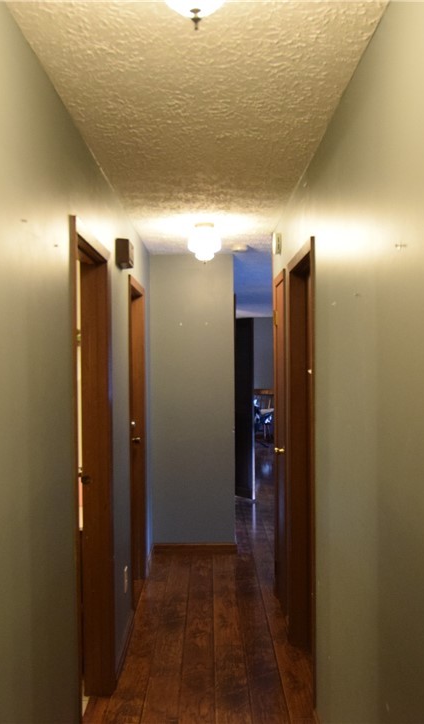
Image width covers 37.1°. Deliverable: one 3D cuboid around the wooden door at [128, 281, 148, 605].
[{"bbox_3d":[-0.532,0.510,4.220,0.100,2.080,0.740,-1,0,0],"label":"wooden door"}]

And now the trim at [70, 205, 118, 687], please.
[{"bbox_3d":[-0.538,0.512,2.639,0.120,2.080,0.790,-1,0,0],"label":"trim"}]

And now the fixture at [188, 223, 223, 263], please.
[{"bbox_3d":[-0.047,-0.772,4.129,0.220,0.250,0.220,-1,0,0],"label":"fixture"}]

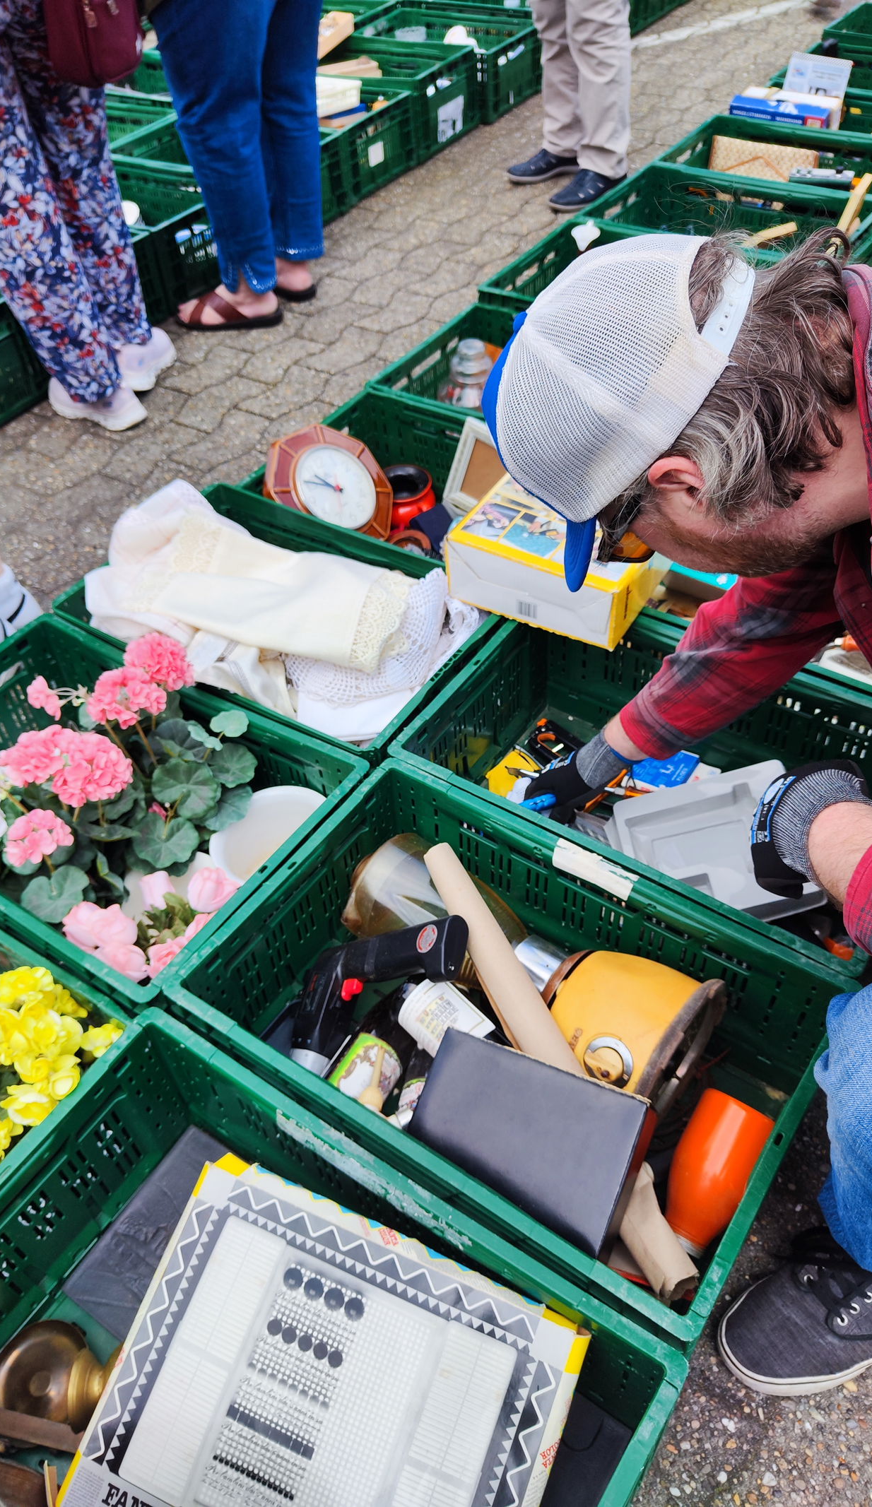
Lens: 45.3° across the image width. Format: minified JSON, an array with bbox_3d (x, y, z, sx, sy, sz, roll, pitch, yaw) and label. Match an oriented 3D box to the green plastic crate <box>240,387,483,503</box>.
[{"bbox_3d":[0.032,-0.388,1.828,0.600,0.230,0.400,22,52,23],"label":"green plastic crate"}]

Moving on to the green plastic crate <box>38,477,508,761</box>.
[{"bbox_3d":[-0.212,-0.156,1.628,0.600,0.230,0.400,23,53,24],"label":"green plastic crate"}]

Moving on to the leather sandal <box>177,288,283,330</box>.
[{"bbox_3d":[-0.530,-1.151,2.684,0.270,0.072,0.100,2,47,6],"label":"leather sandal"}]

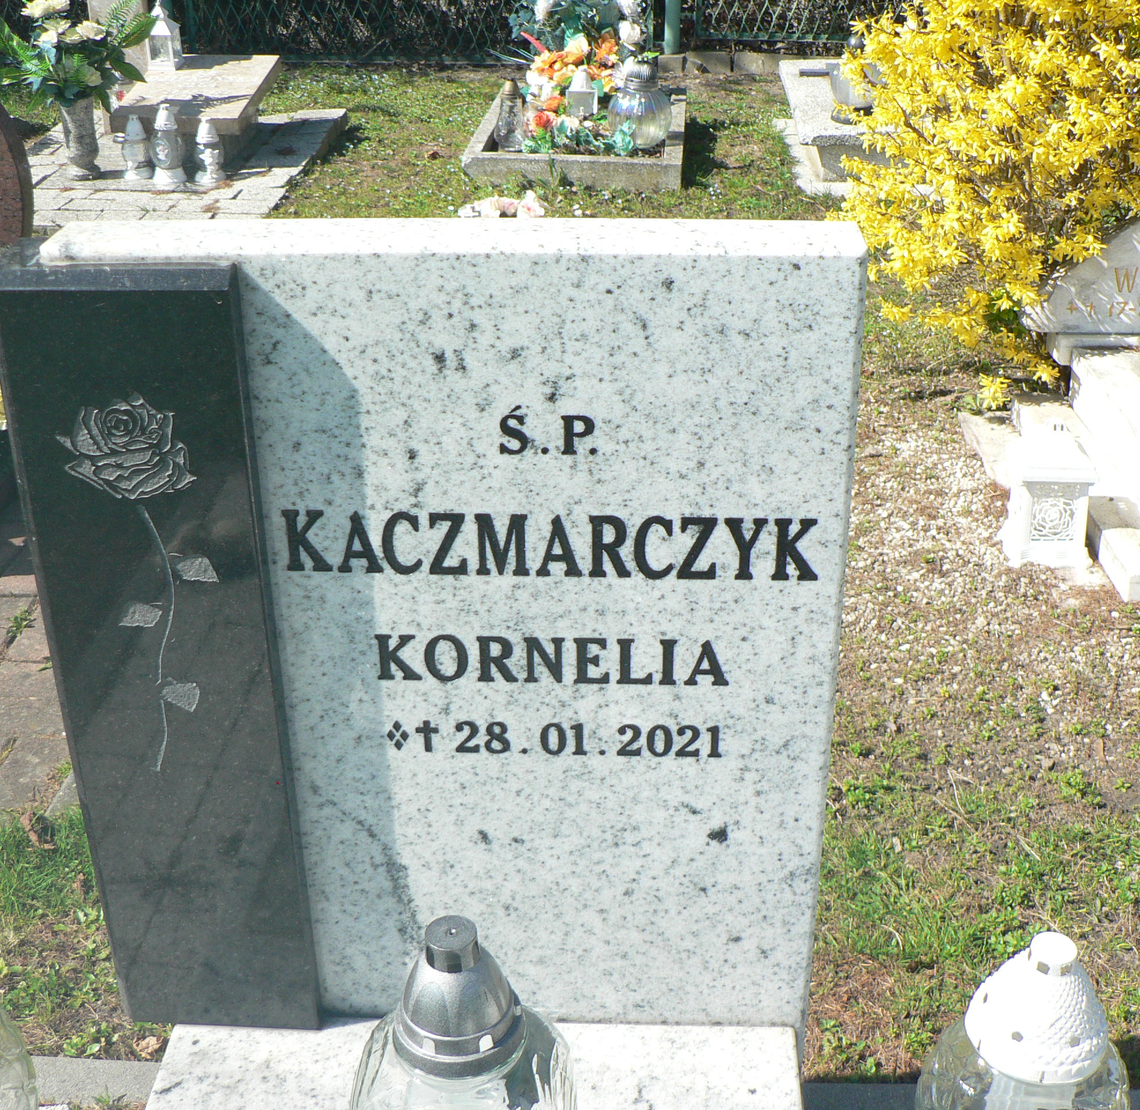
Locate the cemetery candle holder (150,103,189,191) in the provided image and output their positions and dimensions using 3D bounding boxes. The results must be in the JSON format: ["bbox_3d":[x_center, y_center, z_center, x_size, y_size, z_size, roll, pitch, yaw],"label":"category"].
[{"bbox_3d":[-1.240,-1.261,4.732,0.108,0.255,0.108,2,27,5],"label":"cemetery candle holder"}]

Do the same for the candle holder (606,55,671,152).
[{"bbox_3d":[0.233,-1.502,5.125,0.213,0.285,0.213,-1,27,0],"label":"candle holder"}]

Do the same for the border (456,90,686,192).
[{"bbox_3d":[0.051,-1.485,5.465,0.710,0.100,1.210,2,28,6],"label":"border"}]

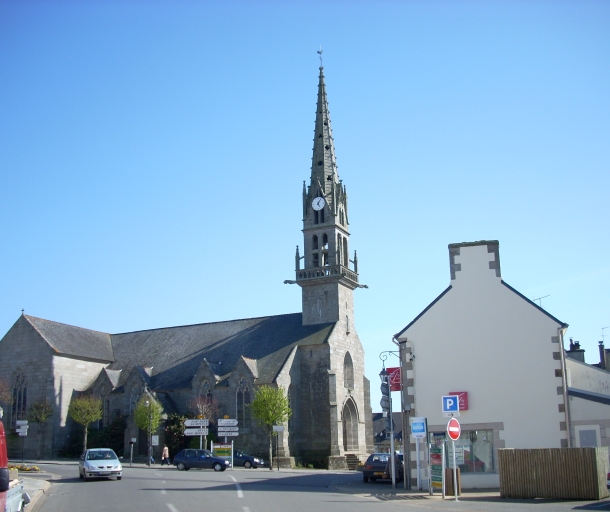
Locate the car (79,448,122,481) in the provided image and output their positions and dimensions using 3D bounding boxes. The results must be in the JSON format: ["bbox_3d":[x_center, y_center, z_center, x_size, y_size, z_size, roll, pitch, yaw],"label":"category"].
[{"bbox_3d":[-10.073,10.322,36.178,1.700,1.420,4.150,4,-15,-20],"label":"car"}]

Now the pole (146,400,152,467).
[{"bbox_3d":[-12.122,13.758,56.619,0.500,4.940,0.450,-1,-15,0],"label":"pole"}]

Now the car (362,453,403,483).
[{"bbox_3d":[3.861,10.537,36.373,1.630,1.380,3.850,-5,-15,14],"label":"car"}]

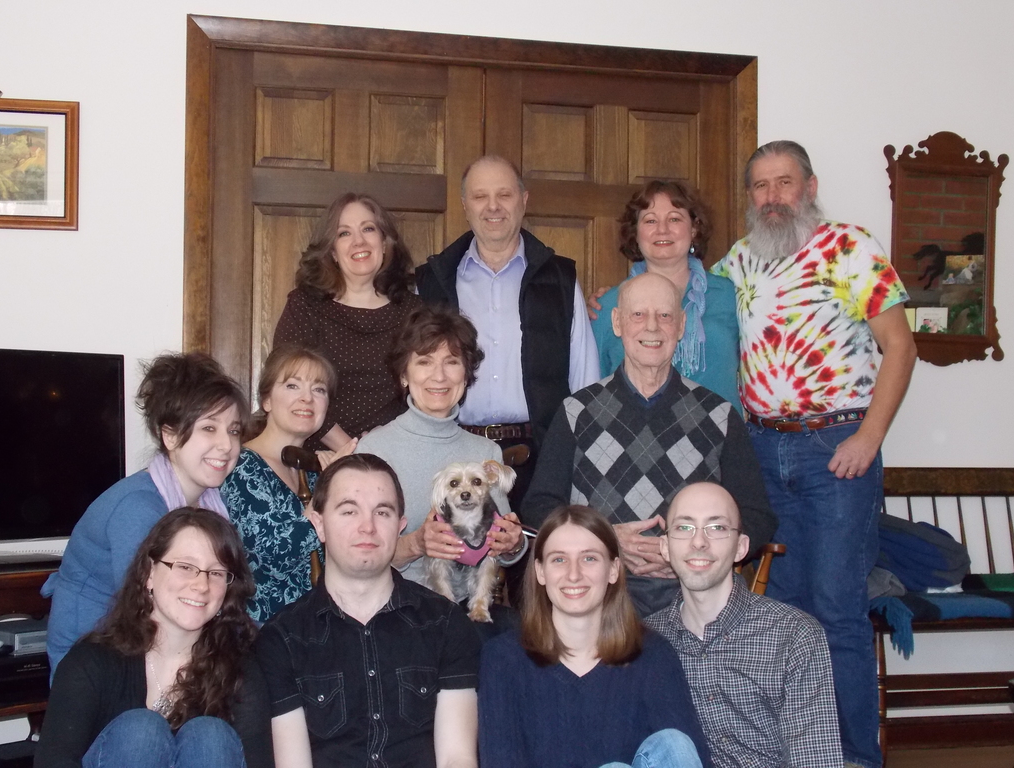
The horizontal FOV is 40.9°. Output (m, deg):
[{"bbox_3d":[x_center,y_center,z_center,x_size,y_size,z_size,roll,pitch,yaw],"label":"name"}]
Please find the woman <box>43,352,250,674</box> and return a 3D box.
[{"bbox_3d":[-0.765,0.489,2.855,0.540,1.109,0.430,-1,-3,40],"label":"woman"}]

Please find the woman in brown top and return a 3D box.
[{"bbox_3d":[-0.408,0.291,3.464,0.500,1.559,0.330,1,-2,-14],"label":"woman in brown top"}]

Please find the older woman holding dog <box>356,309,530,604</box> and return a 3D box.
[{"bbox_3d":[-0.149,0.432,2.947,0.480,1.239,0.650,1,-2,-3],"label":"older woman holding dog"}]

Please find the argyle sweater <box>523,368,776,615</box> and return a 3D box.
[{"bbox_3d":[0.329,0.253,3.145,0.570,0.582,0.380,0,-2,0],"label":"argyle sweater"}]

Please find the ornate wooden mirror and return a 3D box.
[{"bbox_3d":[1.351,-0.418,4.196,0.432,0.730,0.040,1,-2,-13],"label":"ornate wooden mirror"}]

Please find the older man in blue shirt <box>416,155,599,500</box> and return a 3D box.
[{"bbox_3d":[-0.010,0.243,3.516,0.550,1.666,0.340,1,-2,-3],"label":"older man in blue shirt"}]

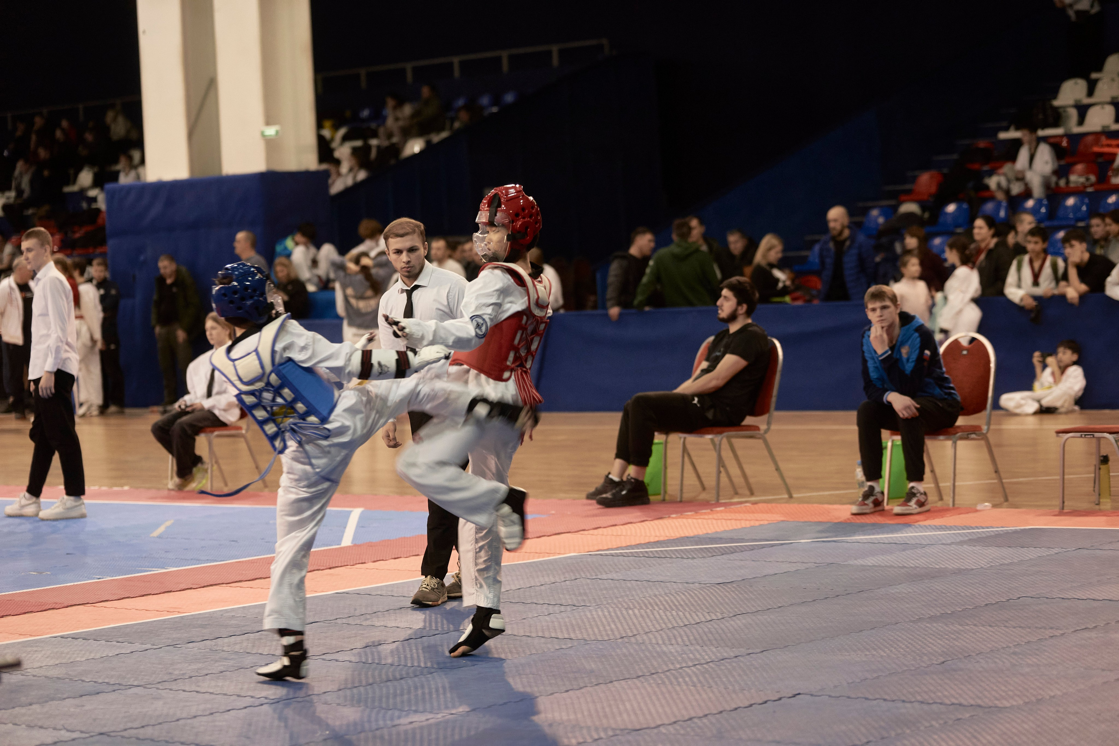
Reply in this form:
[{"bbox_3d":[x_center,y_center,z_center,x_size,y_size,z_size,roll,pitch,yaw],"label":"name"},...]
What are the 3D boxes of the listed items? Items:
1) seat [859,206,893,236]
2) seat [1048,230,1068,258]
[{"bbox_3d":[3.216,-1.546,31.800,0.420,0.330,0.350,-1,3,44],"label":"seat"},{"bbox_3d":[4.782,-1.212,29.749,0.420,0.330,0.390,-1,3,43],"label":"seat"}]

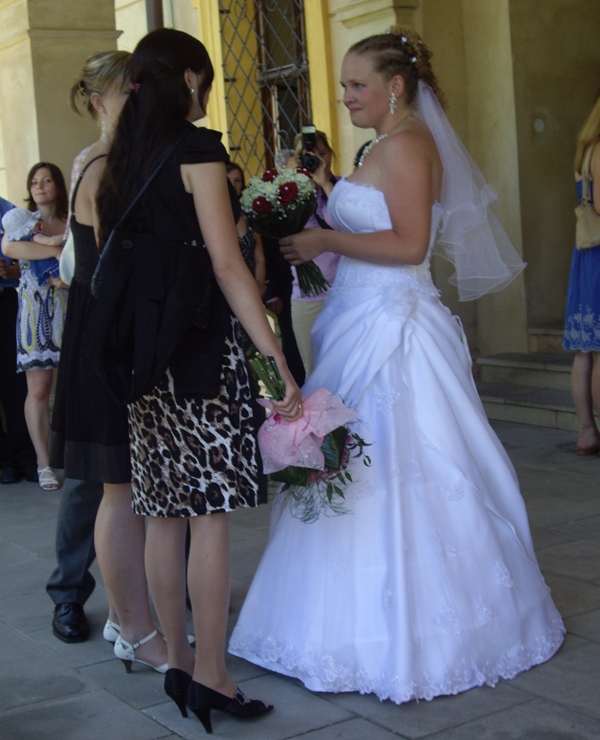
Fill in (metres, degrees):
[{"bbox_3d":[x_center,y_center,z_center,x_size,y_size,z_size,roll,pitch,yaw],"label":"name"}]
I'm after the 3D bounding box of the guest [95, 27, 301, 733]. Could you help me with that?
[{"bbox_3d":[-0.262,0.036,3.104,0.400,1.705,0.470,-8,7,-37],"label":"guest"}]

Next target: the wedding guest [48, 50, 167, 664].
[{"bbox_3d":[-0.494,-0.017,3.592,0.400,1.741,0.450,-6,6,-22],"label":"wedding guest"}]

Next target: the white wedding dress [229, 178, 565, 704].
[{"bbox_3d":[0.238,0.139,3.572,0.980,1.342,0.920,-4,6,-6],"label":"white wedding dress"}]

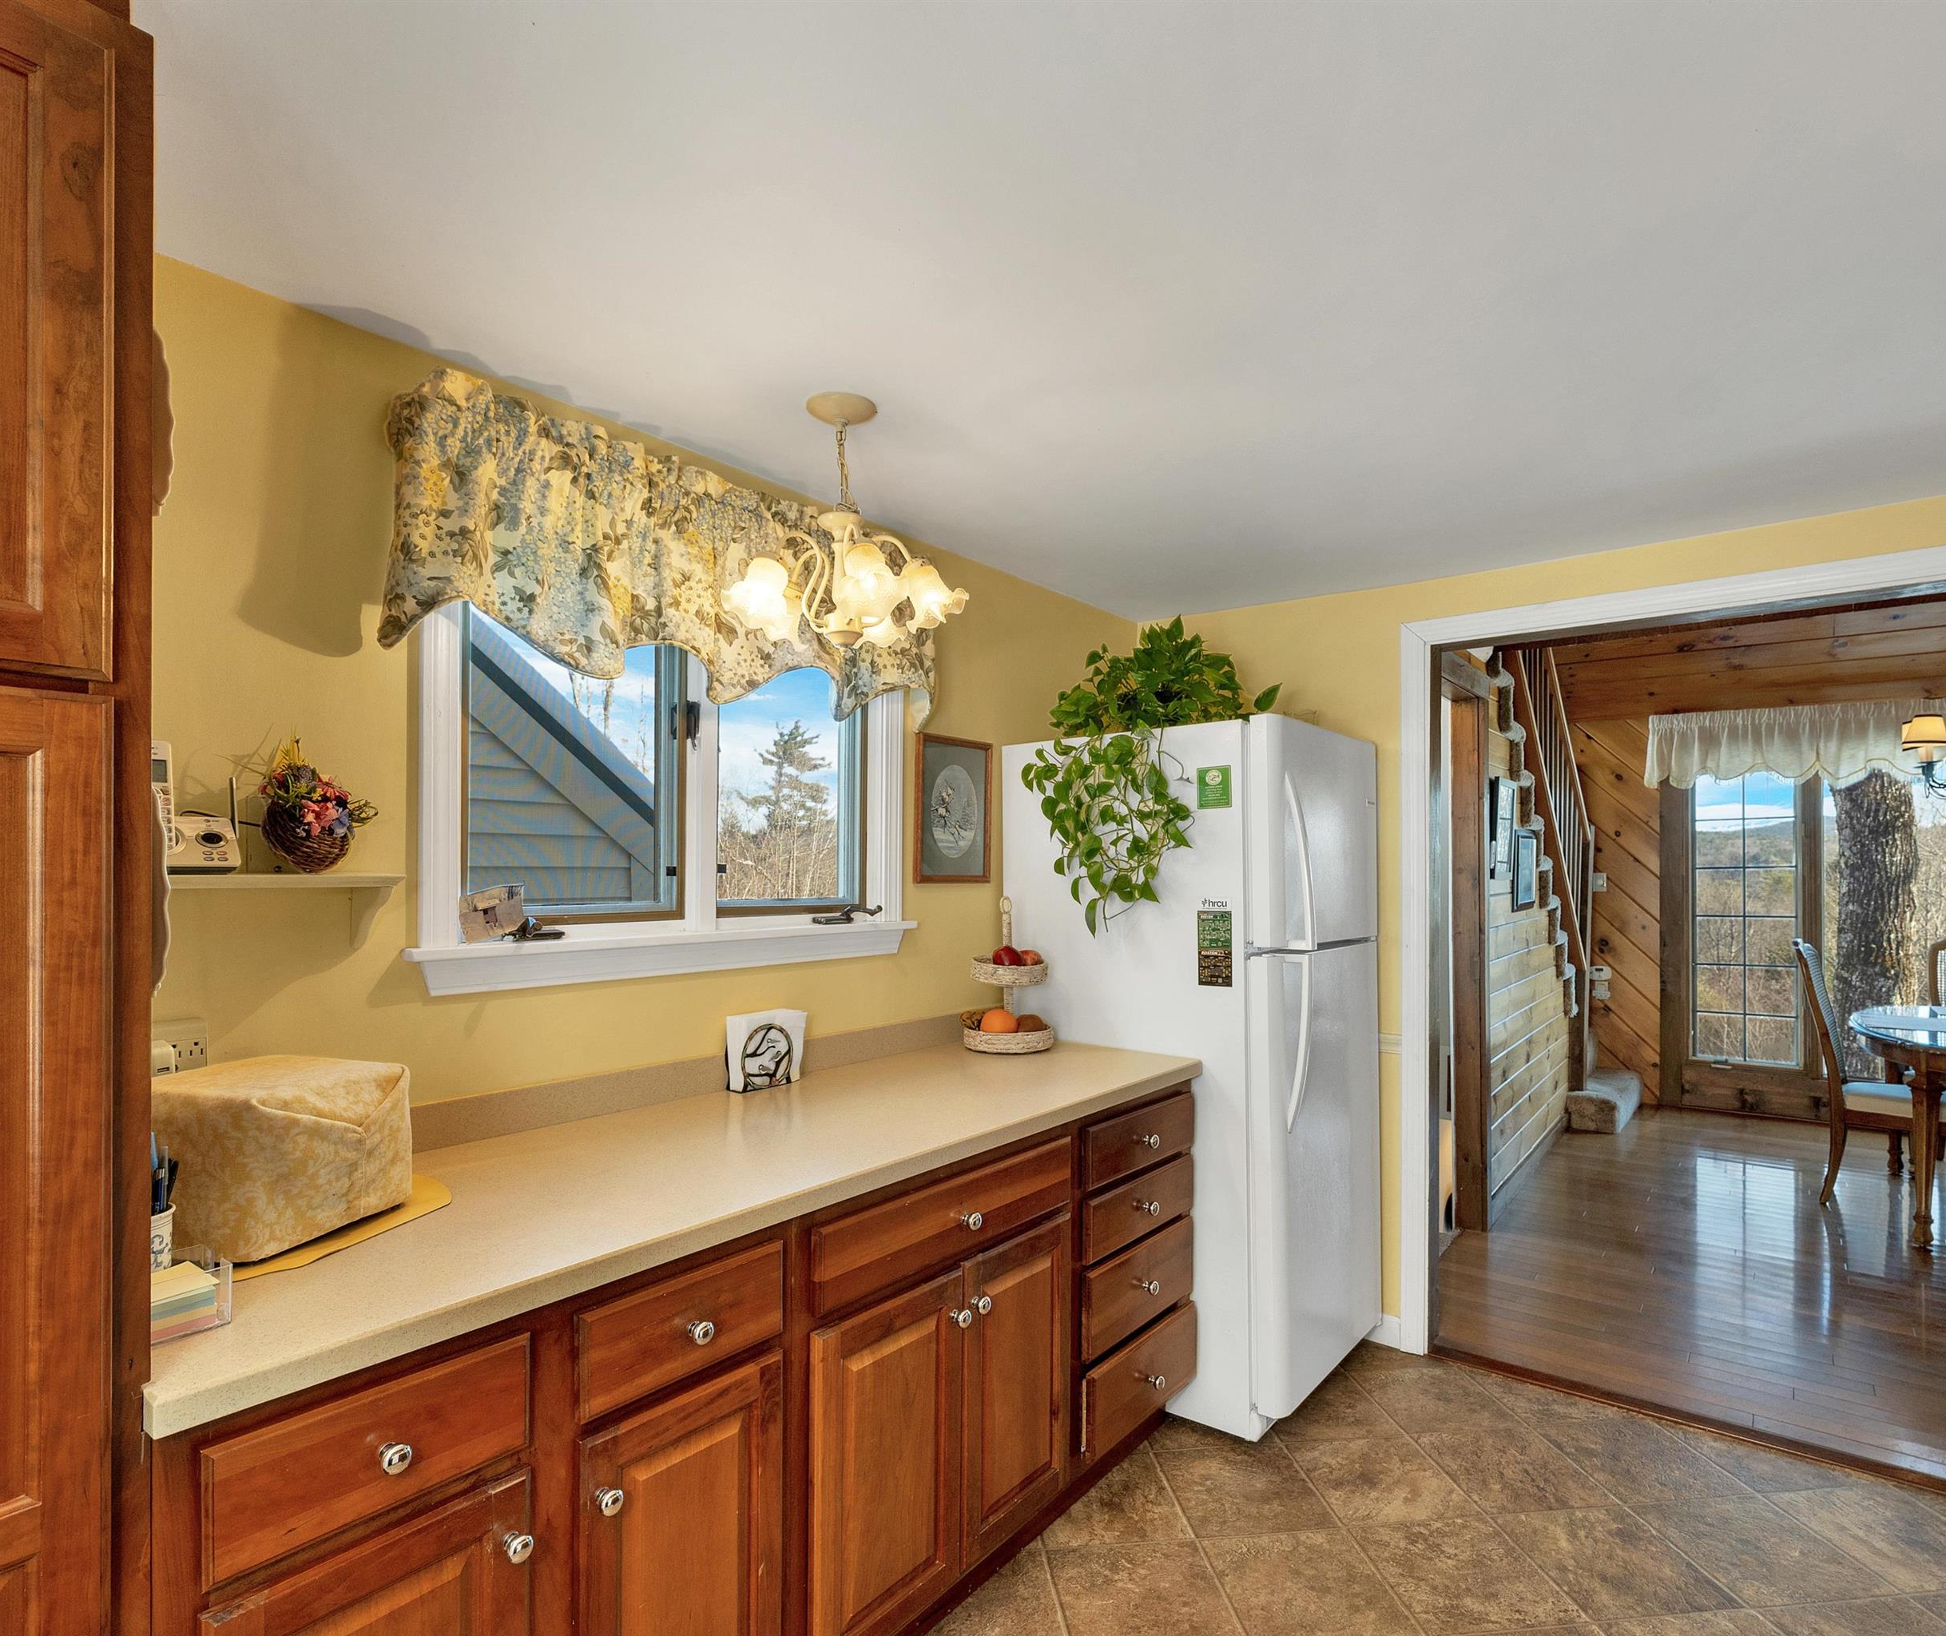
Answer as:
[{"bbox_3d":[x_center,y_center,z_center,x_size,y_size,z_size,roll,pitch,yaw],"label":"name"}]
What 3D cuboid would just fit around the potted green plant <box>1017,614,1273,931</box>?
[{"bbox_3d":[0.516,-0.126,2.688,0.680,0.880,0.500,-1,-3,41],"label":"potted green plant"}]

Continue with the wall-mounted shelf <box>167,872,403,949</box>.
[{"bbox_3d":[-1.053,0.145,1.385,0.202,0.122,0.340,-2,-3,40],"label":"wall-mounted shelf"}]

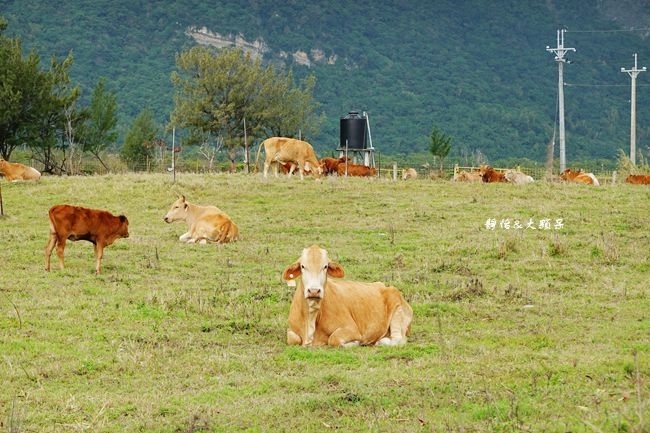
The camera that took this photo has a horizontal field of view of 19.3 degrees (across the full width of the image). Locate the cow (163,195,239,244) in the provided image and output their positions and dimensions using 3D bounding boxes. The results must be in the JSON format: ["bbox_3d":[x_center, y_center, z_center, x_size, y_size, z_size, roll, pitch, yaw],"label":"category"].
[{"bbox_3d":[-2.453,0.056,38.000,1.650,0.960,0.680,1,2,37],"label":"cow"}]

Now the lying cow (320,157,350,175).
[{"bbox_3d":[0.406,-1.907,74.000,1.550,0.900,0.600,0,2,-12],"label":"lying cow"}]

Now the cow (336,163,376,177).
[{"bbox_3d":[1.204,-1.712,72.000,1.550,0.640,0.600,0,2,-9],"label":"cow"}]

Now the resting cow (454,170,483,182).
[{"bbox_3d":[6.125,-1.631,80.000,1.500,0.700,0.580,-1,2,-24],"label":"resting cow"}]

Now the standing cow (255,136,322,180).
[{"bbox_3d":[-1.046,-1.749,58.000,2.100,1.320,0.620,0,2,13],"label":"standing cow"}]

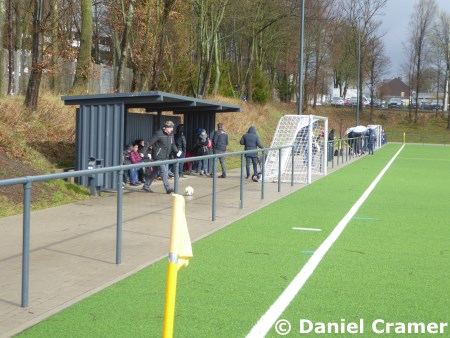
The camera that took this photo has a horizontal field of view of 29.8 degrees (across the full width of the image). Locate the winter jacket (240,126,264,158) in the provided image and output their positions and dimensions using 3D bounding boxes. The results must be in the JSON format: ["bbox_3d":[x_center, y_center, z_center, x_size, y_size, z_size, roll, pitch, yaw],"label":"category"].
[{"bbox_3d":[0.849,-0.824,26.300,0.680,0.960,0.450,2,3,7],"label":"winter jacket"}]

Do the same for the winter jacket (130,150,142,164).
[{"bbox_3d":[-2.382,-0.309,22.750,0.340,0.390,0.260,-1,4,-40],"label":"winter jacket"}]

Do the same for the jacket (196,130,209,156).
[{"bbox_3d":[-0.721,-0.819,27.700,0.320,0.750,0.430,2,3,19],"label":"jacket"}]

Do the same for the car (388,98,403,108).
[{"bbox_3d":[26.264,-10.103,130.000,1.820,1.500,4.300,2,3,18],"label":"car"}]

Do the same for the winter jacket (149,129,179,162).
[{"bbox_3d":[-1.467,-0.568,20.000,0.500,0.760,0.580,4,4,40],"label":"winter jacket"}]

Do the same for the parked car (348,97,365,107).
[{"bbox_3d":[20.377,-10.382,131.000,1.800,1.500,4.300,2,3,12],"label":"parked car"}]

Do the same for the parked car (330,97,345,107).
[{"bbox_3d":[17.479,-10.413,131.000,1.800,1.500,4.300,2,3,7],"label":"parked car"}]

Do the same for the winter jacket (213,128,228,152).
[{"bbox_3d":[-0.127,-0.870,26.750,0.470,0.750,0.310,0,3,-23],"label":"winter jacket"}]

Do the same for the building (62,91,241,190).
[{"bbox_3d":[-1.624,-0.832,24.710,2.320,2.330,10.490,2,3,11],"label":"building"}]

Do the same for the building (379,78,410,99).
[{"bbox_3d":[37.693,-16.345,188.000,7.200,7.500,9.000,2,3,12],"label":"building"}]

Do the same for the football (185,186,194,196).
[{"bbox_3d":[-0.808,0.504,19.350,0.215,0.215,0.215,1,3,0],"label":"football"}]

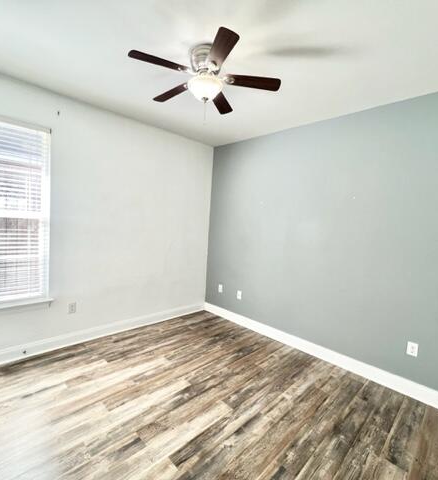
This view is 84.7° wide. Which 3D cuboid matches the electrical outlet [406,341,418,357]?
[{"bbox_3d":[1.775,1.006,2.203,0.010,0.119,0.074,0,5,-45],"label":"electrical outlet"}]

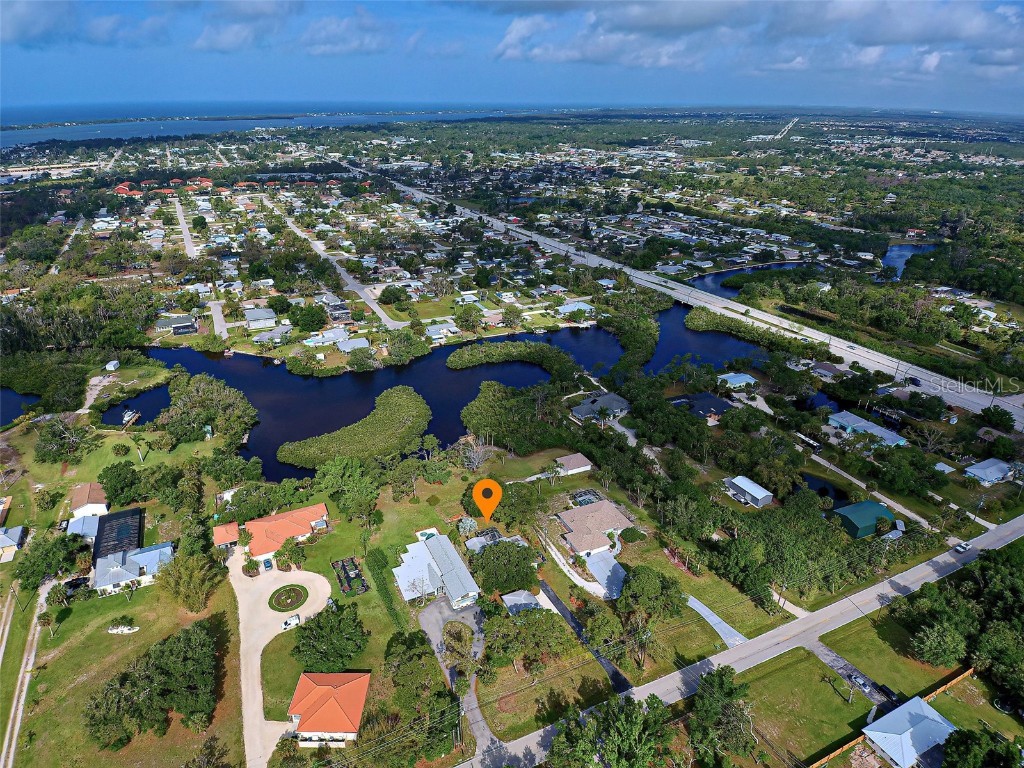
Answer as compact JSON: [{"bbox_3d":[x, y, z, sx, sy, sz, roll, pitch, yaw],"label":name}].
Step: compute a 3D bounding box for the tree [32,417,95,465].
[{"bbox_3d":[-183.230,23.380,205.810,20.530,13.000,19.560,24,37,36],"label":"tree"}]

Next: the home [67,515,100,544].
[{"bbox_3d":[-142.900,49.230,168.180,8.000,4.800,8.400,-12,31,-22],"label":"home"}]

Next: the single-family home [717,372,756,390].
[{"bbox_3d":[108.160,-1.730,242.800,13.140,4.300,11.230,-13,32,-22],"label":"single-family home"}]

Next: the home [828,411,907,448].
[{"bbox_3d":[145.520,18.760,206.170,10.610,4.400,24.840,-15,33,-26],"label":"home"}]

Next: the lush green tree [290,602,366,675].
[{"bbox_3d":[-48.440,67.650,134.300,19.640,9.980,19.640,0,29,0],"label":"lush green tree"}]

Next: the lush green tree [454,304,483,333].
[{"bbox_3d":[-25.870,-38.650,299.040,16.000,13.000,15.000,-2,29,-5],"label":"lush green tree"}]

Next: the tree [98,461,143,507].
[{"bbox_3d":[-142.790,36.930,184.020,13.870,13.850,13.870,0,29,0],"label":"tree"}]

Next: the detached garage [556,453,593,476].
[{"bbox_3d":[25.450,32.260,203.900,11.300,4.300,8.600,-11,31,-20],"label":"detached garage"}]

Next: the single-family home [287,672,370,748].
[{"bbox_3d":[-40.190,70.470,110.530,15.000,5.100,13.280,0,29,-1],"label":"single-family home"}]

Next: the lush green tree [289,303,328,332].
[{"bbox_3d":[-121.080,-39.270,299.230,21.500,13.000,18.000,-12,31,-20],"label":"lush green tree"}]

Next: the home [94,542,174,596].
[{"bbox_3d":[-118.440,56.950,157.690,20.500,5.000,14.600,-13,32,-22],"label":"home"}]

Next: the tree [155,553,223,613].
[{"bbox_3d":[-93.310,58.010,146.310,16.780,14.560,16.780,0,29,0],"label":"tree"}]

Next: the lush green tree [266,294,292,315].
[{"bbox_3d":[-161.650,-55.330,349.870,16.730,12.000,16.730,-13,32,-23],"label":"lush green tree"}]

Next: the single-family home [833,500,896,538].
[{"bbox_3d":[123.170,46.740,176.270,16.000,6.000,10.500,-10,31,-18],"label":"single-family home"}]

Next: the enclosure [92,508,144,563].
[{"bbox_3d":[-119.720,46.760,154.100,10.330,3.500,19.500,-17,33,-28],"label":"enclosure"}]

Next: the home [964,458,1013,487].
[{"bbox_3d":[190.170,34.360,200.950,16.500,5.000,8.800,-13,32,-23],"label":"home"}]

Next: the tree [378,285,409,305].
[{"bbox_3d":[-86.150,-64.250,365.430,21.060,13.190,21.060,0,29,0],"label":"tree"}]

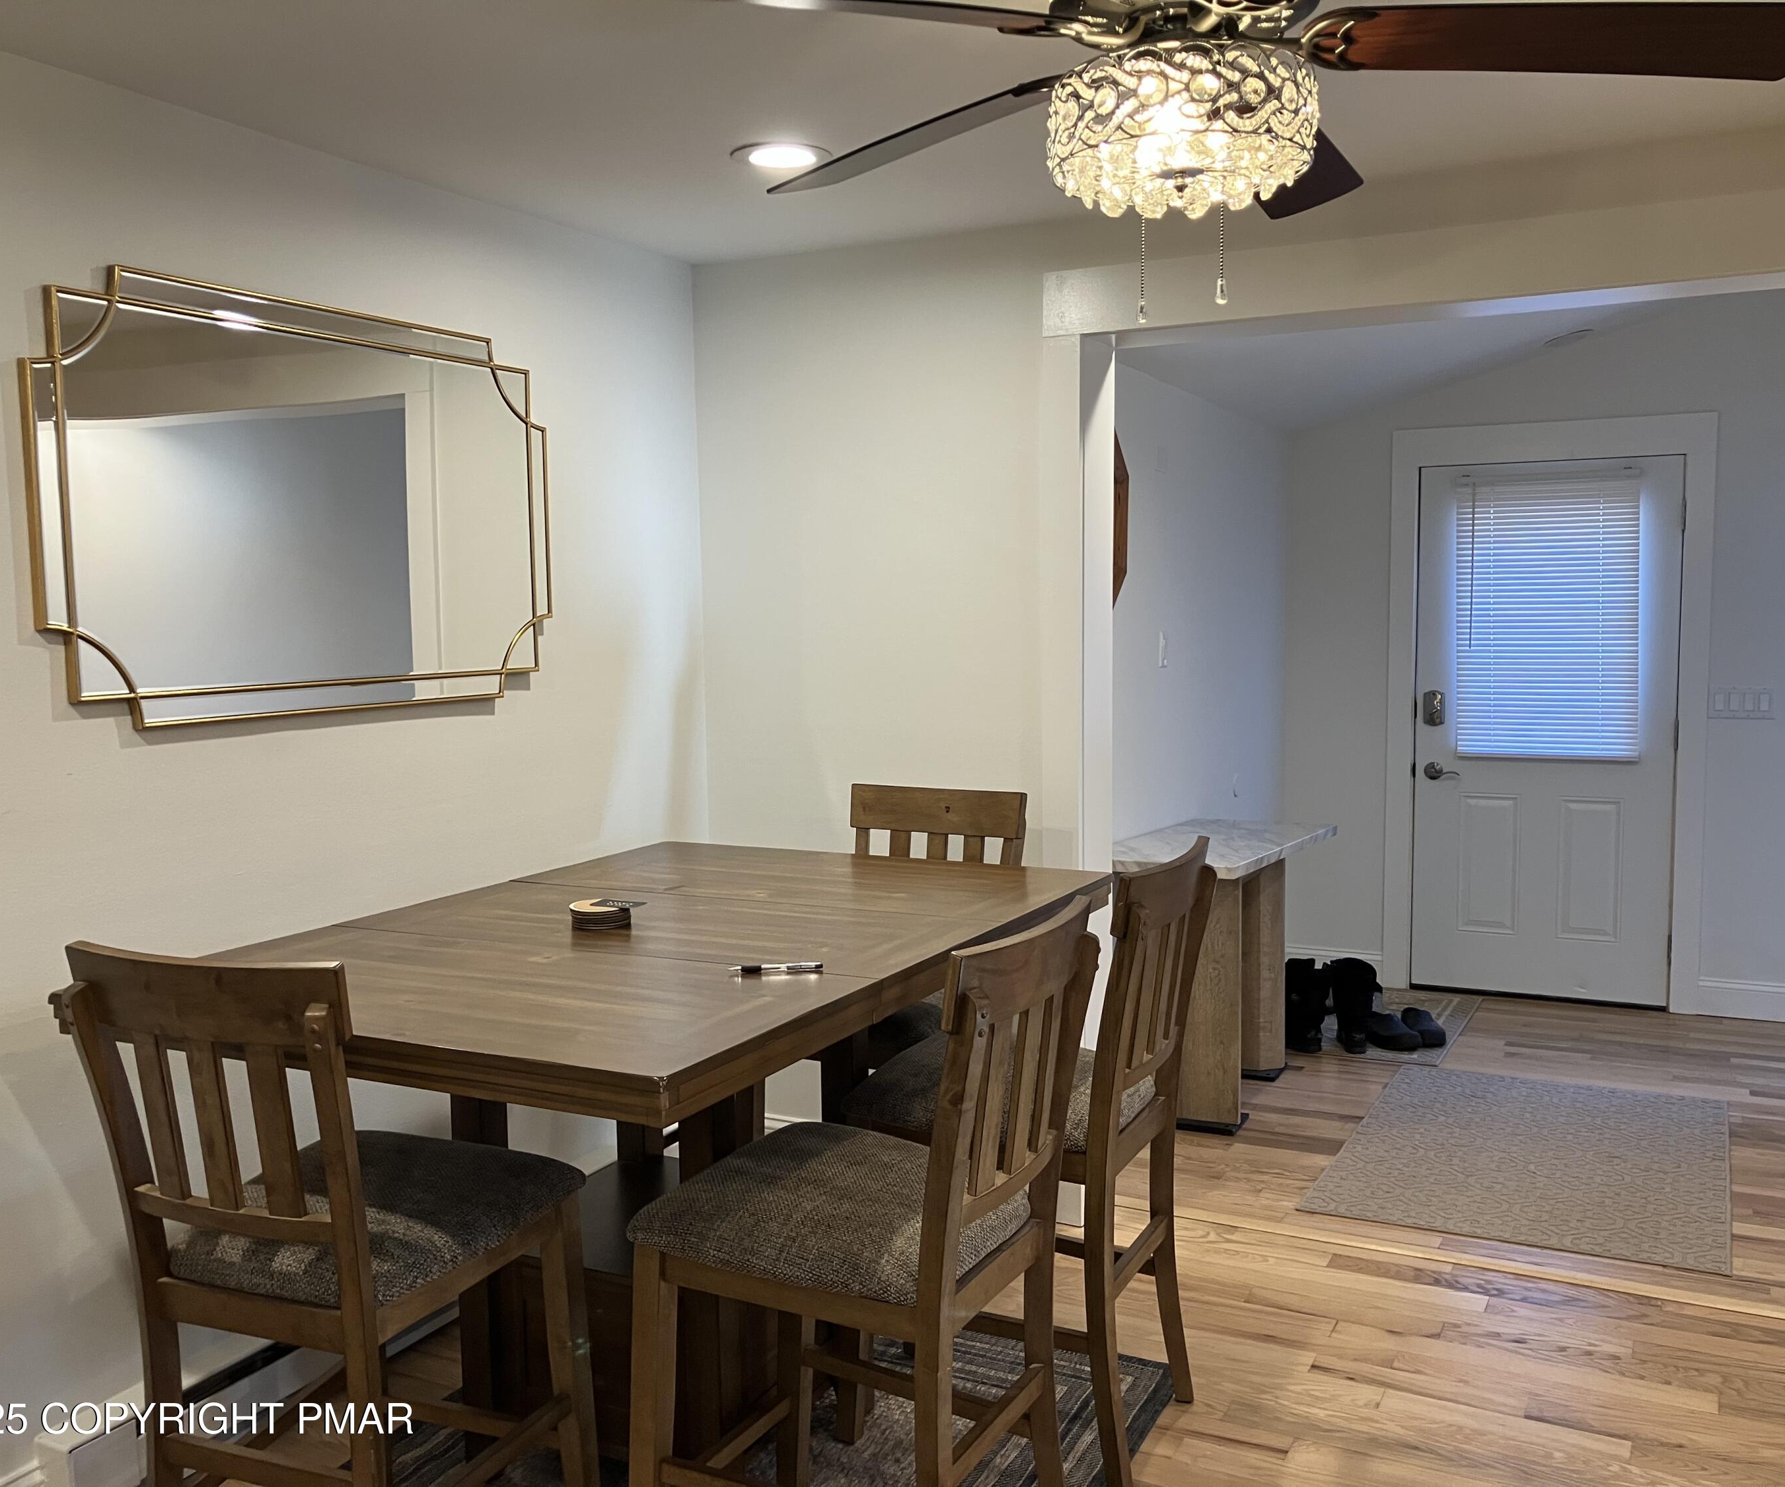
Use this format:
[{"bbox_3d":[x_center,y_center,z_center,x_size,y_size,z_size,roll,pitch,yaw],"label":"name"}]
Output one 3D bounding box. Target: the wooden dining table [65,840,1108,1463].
[{"bbox_3d":[-0.435,0.809,3.138,1.205,0.930,1.715,2,6,29],"label":"wooden dining table"}]

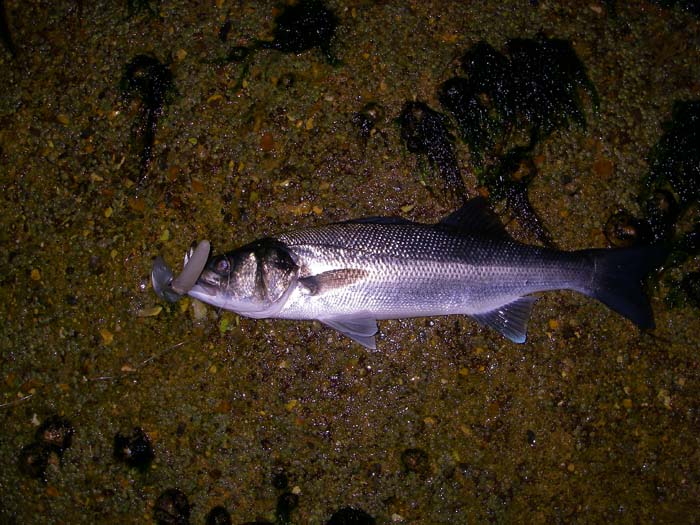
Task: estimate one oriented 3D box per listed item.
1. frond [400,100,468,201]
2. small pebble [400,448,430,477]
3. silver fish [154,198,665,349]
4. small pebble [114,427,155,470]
[{"bbox_3d":[0.086,-0.113,0.778,0.053,0.020,0.113,-27,84,-2],"label":"frond"},{"bbox_3d":[0.064,0.195,0.750,0.028,0.014,0.026,0,84,1],"label":"small pebble"},{"bbox_3d":[0.057,0.011,0.744,0.494,0.062,0.143,0,84,1],"label":"silver fish"},{"bbox_3d":[-0.211,0.182,0.754,0.038,0.021,0.041,0,84,1],"label":"small pebble"}]

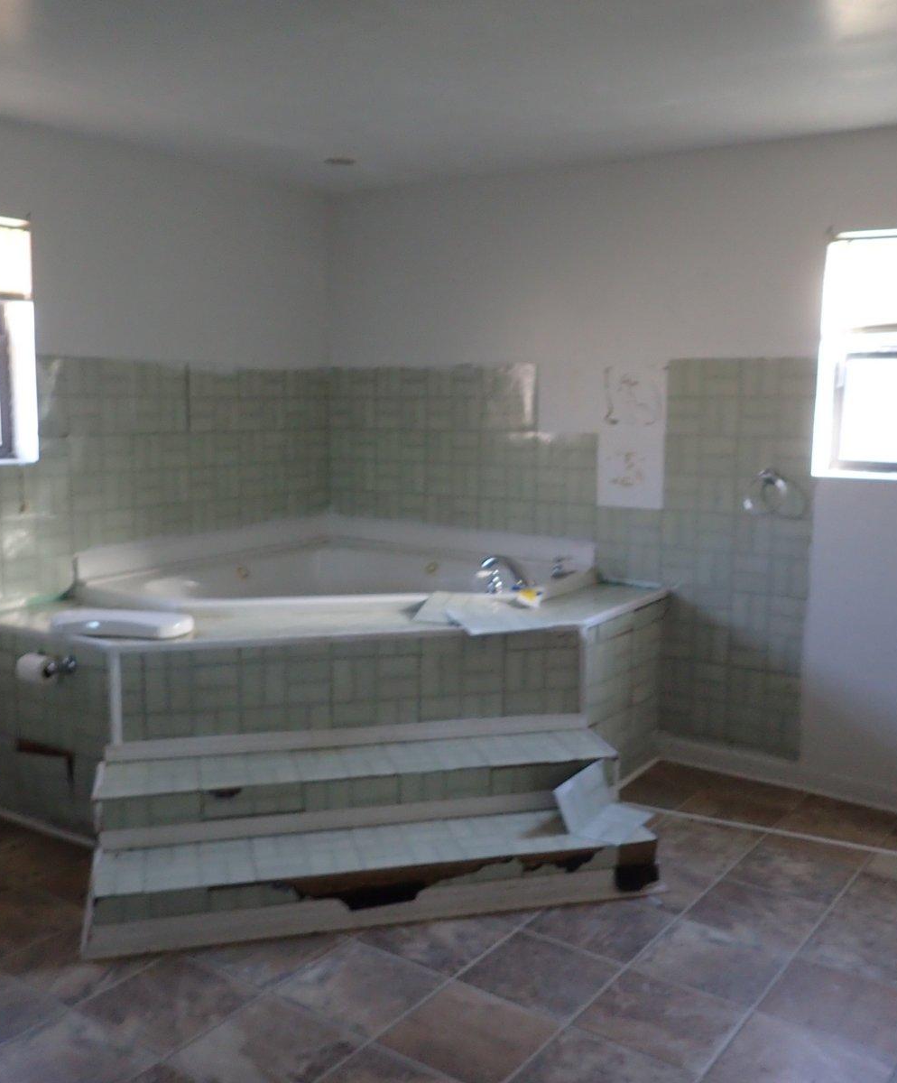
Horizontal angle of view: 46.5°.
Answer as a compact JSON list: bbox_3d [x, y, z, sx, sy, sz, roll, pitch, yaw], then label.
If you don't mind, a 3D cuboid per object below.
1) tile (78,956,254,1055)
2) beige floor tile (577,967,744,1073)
[{"bbox_3d":[-0.670,1.120,2.548,0.315,0.010,0.315,7,10,36],"label":"tile"},{"bbox_3d":[0.500,1.142,2.488,0.315,0.010,0.315,7,10,36],"label":"beige floor tile"}]

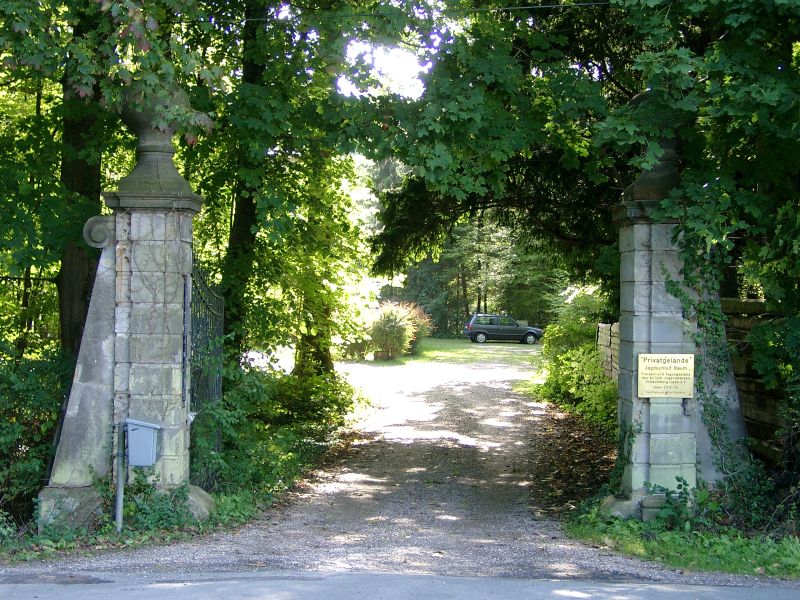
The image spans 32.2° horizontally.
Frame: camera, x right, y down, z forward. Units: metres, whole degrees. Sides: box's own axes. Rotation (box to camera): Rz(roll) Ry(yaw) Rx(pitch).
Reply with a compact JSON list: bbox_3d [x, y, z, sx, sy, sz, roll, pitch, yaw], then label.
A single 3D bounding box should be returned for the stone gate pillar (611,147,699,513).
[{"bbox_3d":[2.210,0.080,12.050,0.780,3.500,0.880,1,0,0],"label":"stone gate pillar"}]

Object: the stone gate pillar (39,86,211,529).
[{"bbox_3d":[-2.360,0.030,12.050,1.360,3.780,0.920,1,0,0],"label":"stone gate pillar"}]

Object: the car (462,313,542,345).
[{"bbox_3d":[5.070,1.410,68.300,3.850,1.450,1.650,1,0,-6],"label":"car"}]

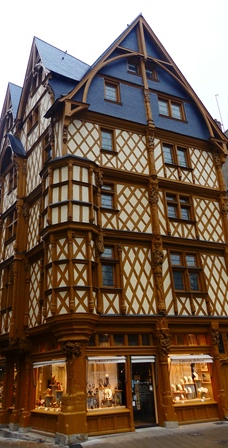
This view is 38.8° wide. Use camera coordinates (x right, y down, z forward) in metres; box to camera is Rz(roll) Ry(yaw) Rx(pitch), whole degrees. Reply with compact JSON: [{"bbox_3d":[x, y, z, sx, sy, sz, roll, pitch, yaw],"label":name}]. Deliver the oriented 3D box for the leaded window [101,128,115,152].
[{"bbox_3d":[-0.287,-3.921,15.203,0.700,1.340,0.150,7,-27,-21],"label":"leaded window"}]

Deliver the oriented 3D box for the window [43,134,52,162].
[{"bbox_3d":[-3.196,-3.607,15.696,0.150,1.200,0.950,16,-31,-35],"label":"window"}]

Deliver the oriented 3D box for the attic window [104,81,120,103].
[{"bbox_3d":[-0.080,-6.734,16.495,0.840,1.440,0.150,7,-27,-21],"label":"attic window"}]

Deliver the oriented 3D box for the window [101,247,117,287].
[{"bbox_3d":[-0.224,1.625,12.372,0.634,1.627,0.200,7,-27,-21],"label":"window"}]

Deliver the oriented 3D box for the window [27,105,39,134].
[{"bbox_3d":[-4.578,-5.899,18.371,0.150,1.420,1.450,16,-31,-35],"label":"window"}]

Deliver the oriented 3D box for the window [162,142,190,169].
[{"bbox_3d":[3.196,-3.495,16.554,1.480,1.340,0.150,7,-27,-21],"label":"window"}]

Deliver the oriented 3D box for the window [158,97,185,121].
[{"bbox_3d":[2.966,-5.901,16.732,1.599,1.497,0.200,7,-27,-21],"label":"window"}]

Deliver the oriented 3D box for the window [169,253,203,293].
[{"bbox_3d":[3.223,2.143,14.388,1.500,1.780,0.150,7,-27,-21],"label":"window"}]

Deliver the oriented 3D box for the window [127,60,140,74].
[{"bbox_3d":[1.062,-8.154,17.000,0.790,1.038,0.200,7,-27,-21],"label":"window"}]

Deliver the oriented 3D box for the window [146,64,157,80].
[{"bbox_3d":[1.995,-8.085,17.383,0.764,1.052,0.200,7,-27,-21],"label":"window"}]

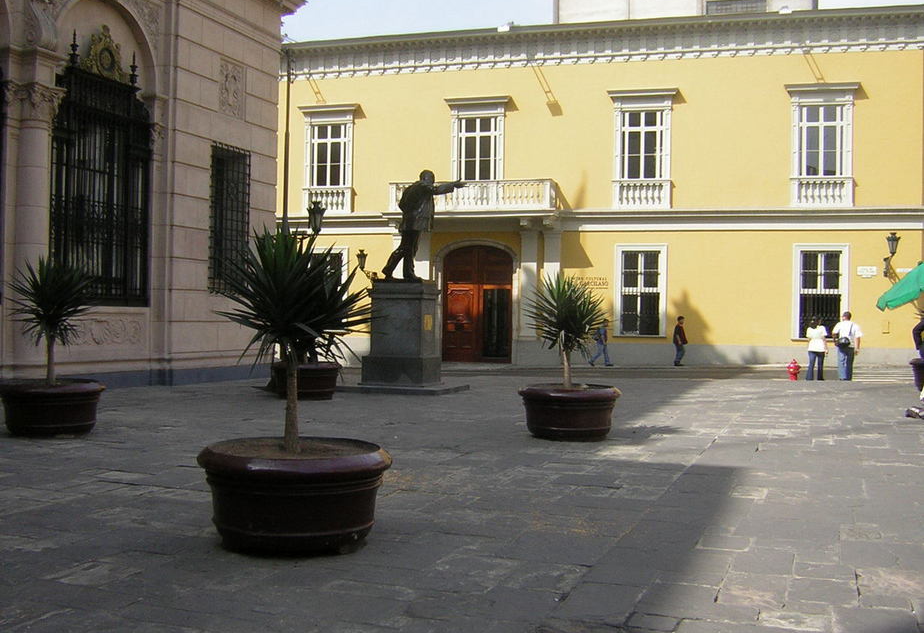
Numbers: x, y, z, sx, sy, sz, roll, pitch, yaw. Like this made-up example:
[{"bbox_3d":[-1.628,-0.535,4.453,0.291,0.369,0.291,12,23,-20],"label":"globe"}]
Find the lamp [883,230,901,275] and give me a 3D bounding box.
[{"bbox_3d":[13.448,-1.977,30.157,0.450,1.381,1.050,1,0,15],"label":"lamp"}]

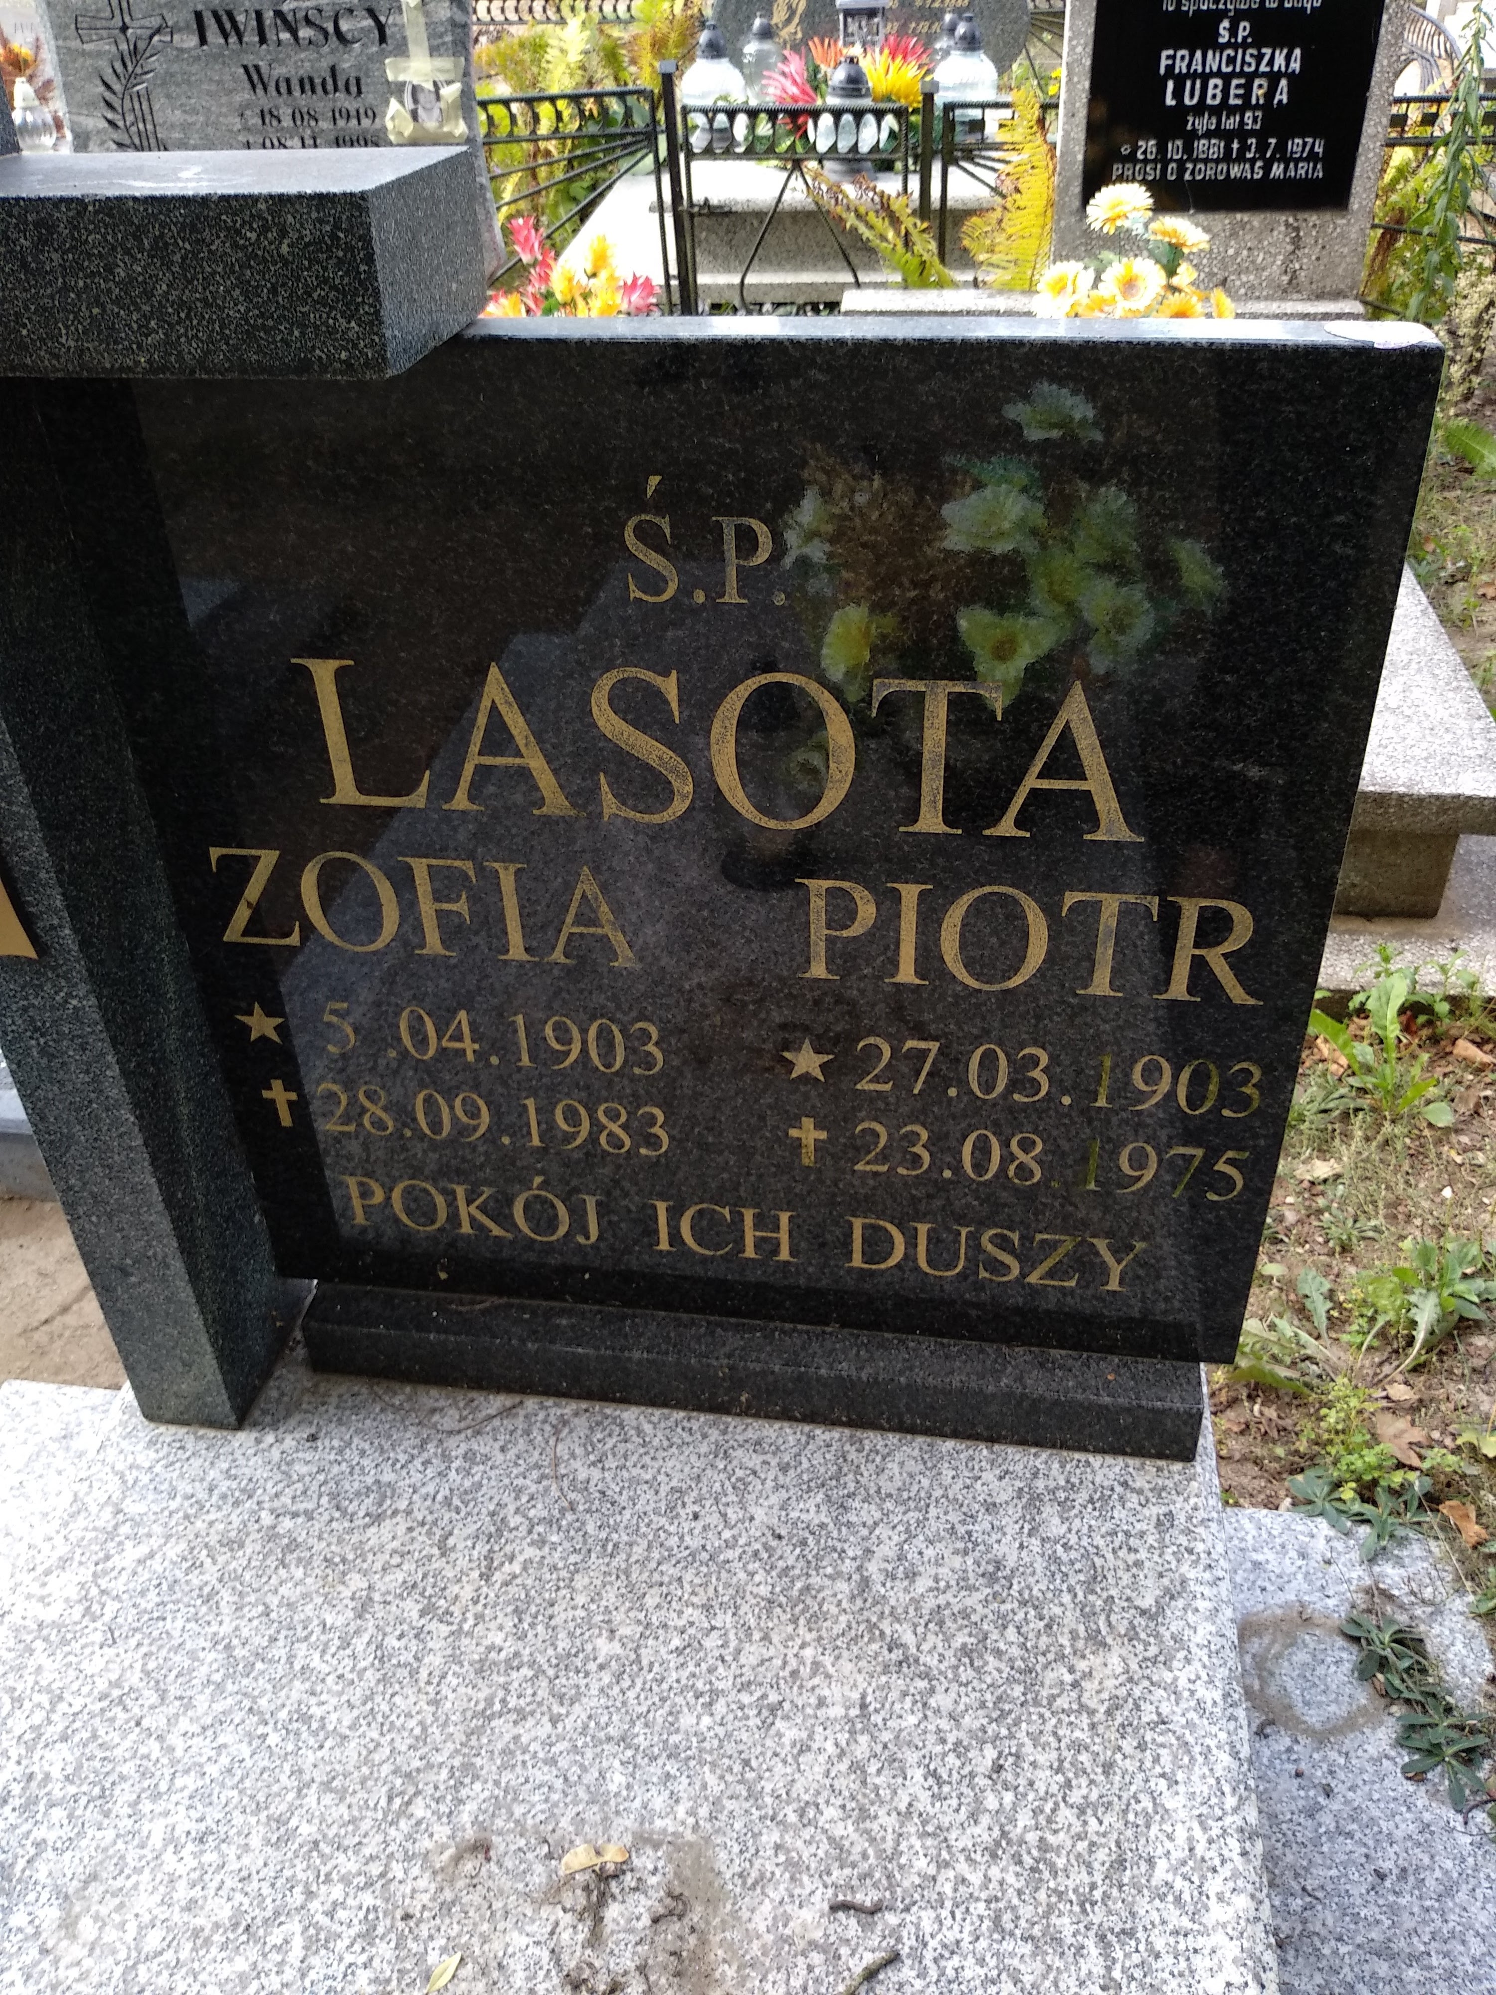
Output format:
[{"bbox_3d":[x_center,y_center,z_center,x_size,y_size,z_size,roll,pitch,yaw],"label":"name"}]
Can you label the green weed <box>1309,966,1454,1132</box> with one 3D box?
[{"bbox_3d":[0.892,0.071,2.108,0.190,0.140,0.170,4,35,8],"label":"green weed"}]

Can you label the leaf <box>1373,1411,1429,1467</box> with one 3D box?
[{"bbox_3d":[0.713,0.481,1.630,0.053,0.018,0.073,5,35,10],"label":"leaf"}]

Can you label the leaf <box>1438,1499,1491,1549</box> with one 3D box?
[{"bbox_3d":[0.740,0.540,1.540,0.032,0.020,0.055,-10,35,-12],"label":"leaf"}]

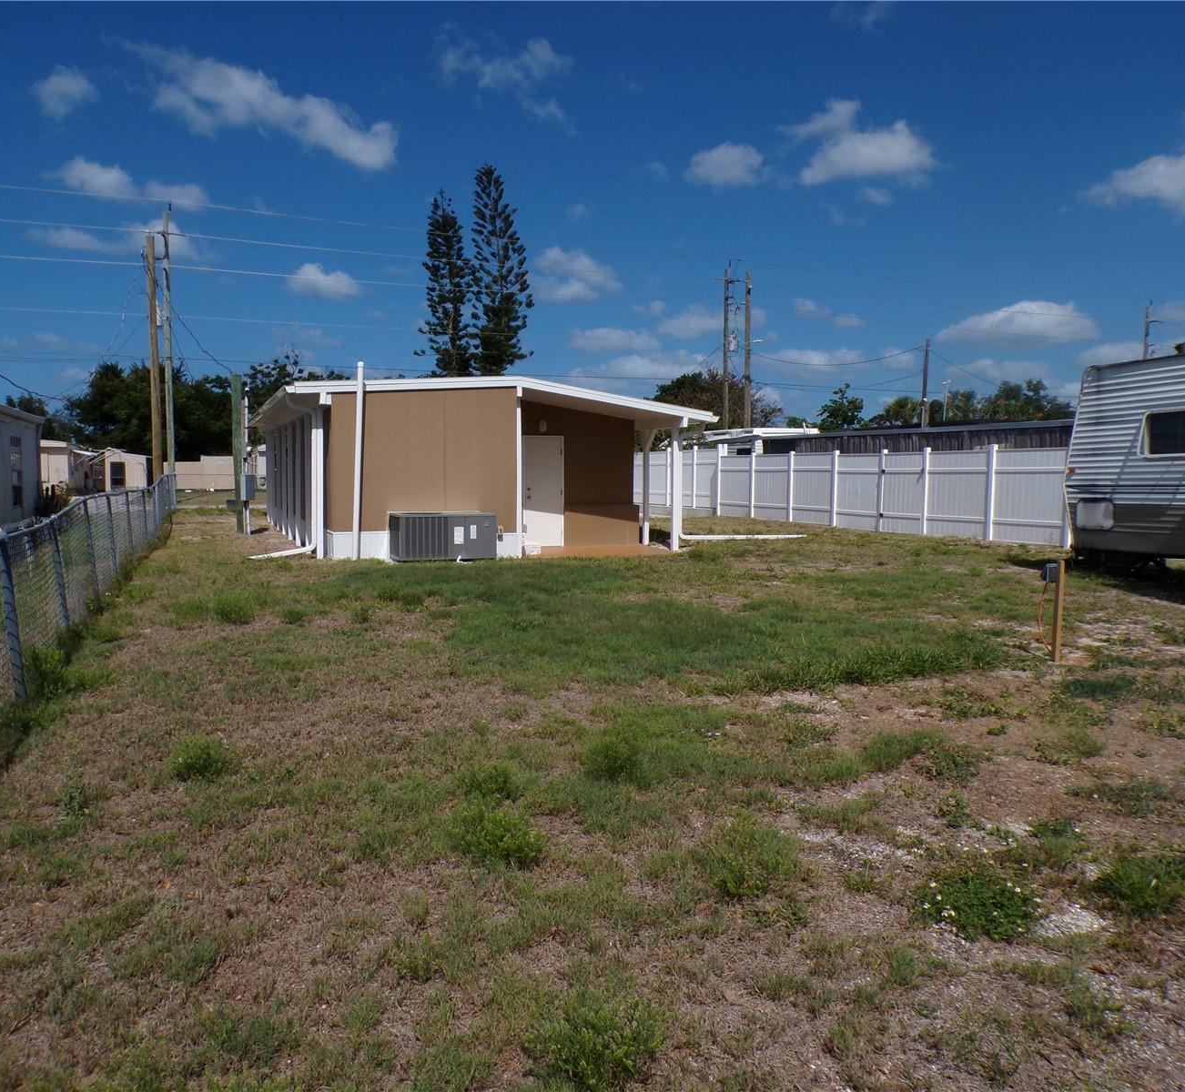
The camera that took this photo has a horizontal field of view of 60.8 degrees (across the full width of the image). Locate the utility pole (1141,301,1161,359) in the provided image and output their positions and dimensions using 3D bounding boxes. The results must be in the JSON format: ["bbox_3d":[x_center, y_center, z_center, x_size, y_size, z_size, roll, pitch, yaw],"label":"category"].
[{"bbox_3d":[28.745,-7.374,52.589,0.800,10.635,0.400,-1,4,-21],"label":"utility pole"}]

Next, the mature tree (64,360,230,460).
[{"bbox_3d":[-29.738,-8.021,67.623,11.200,8.631,9.000,-1,4,-21],"label":"mature tree"}]

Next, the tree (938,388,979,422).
[{"bbox_3d":[23.738,-6.650,65.677,3.200,7.138,3.200,-1,4,-21],"label":"tree"}]

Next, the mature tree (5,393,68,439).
[{"bbox_3d":[-41.080,-7.802,74.664,4.800,6.970,4.800,-1,4,-21],"label":"mature tree"}]

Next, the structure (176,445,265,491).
[{"bbox_3d":[-23.847,-5.062,65.824,6.500,2.900,4.000,-1,4,-21],"label":"structure"}]

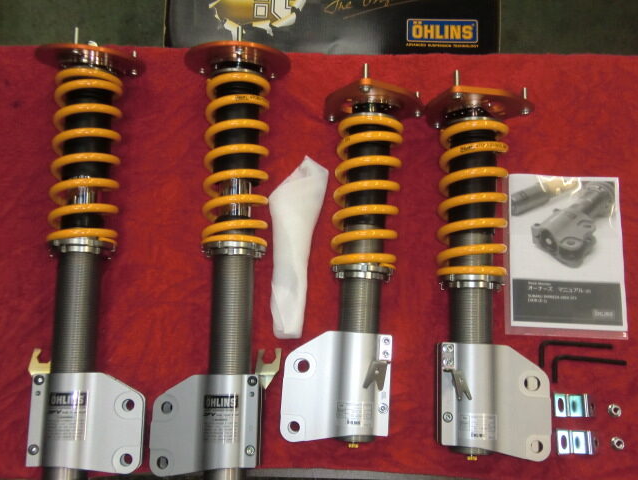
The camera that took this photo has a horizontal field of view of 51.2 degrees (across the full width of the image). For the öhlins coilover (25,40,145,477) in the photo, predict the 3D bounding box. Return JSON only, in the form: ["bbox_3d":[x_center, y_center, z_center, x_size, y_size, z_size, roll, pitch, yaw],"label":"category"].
[{"bbox_3d":[-0.304,0.028,0.876,0.171,0.140,0.605,-1,80,3],"label":"öhlins coilover"}]

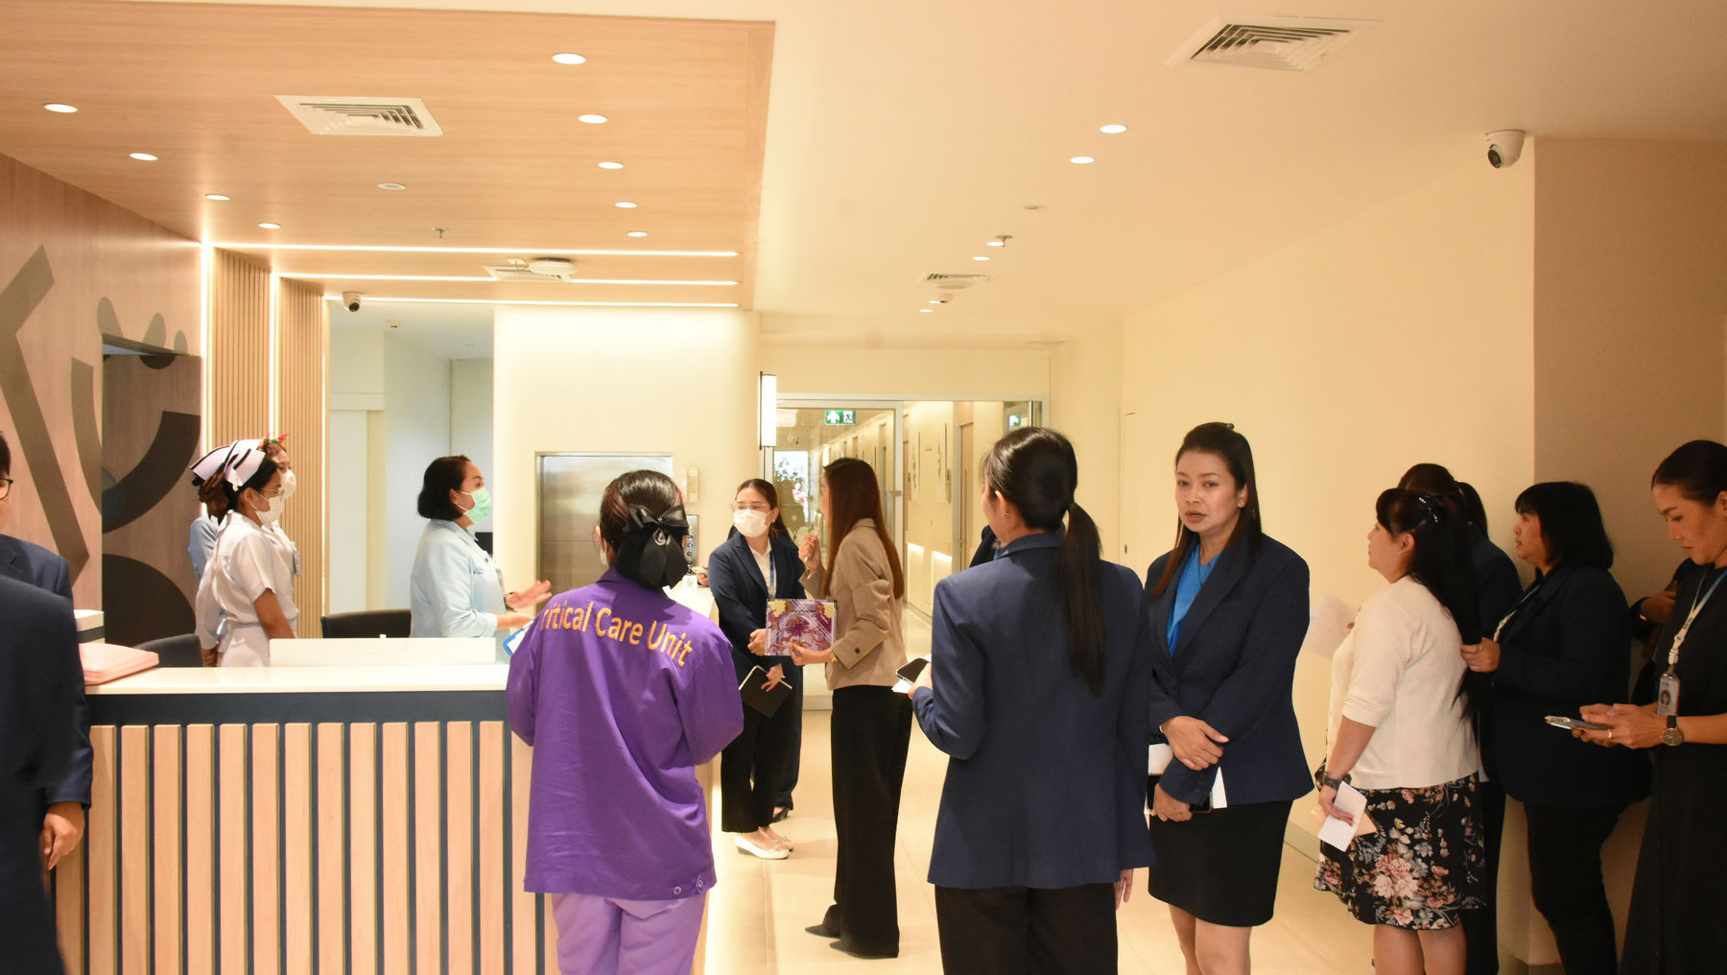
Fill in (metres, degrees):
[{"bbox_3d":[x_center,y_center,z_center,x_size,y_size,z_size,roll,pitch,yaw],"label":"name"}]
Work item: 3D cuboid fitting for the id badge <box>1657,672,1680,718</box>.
[{"bbox_3d":[1.490,0.386,2.660,0.010,0.092,0.056,0,0,-22],"label":"id badge"}]

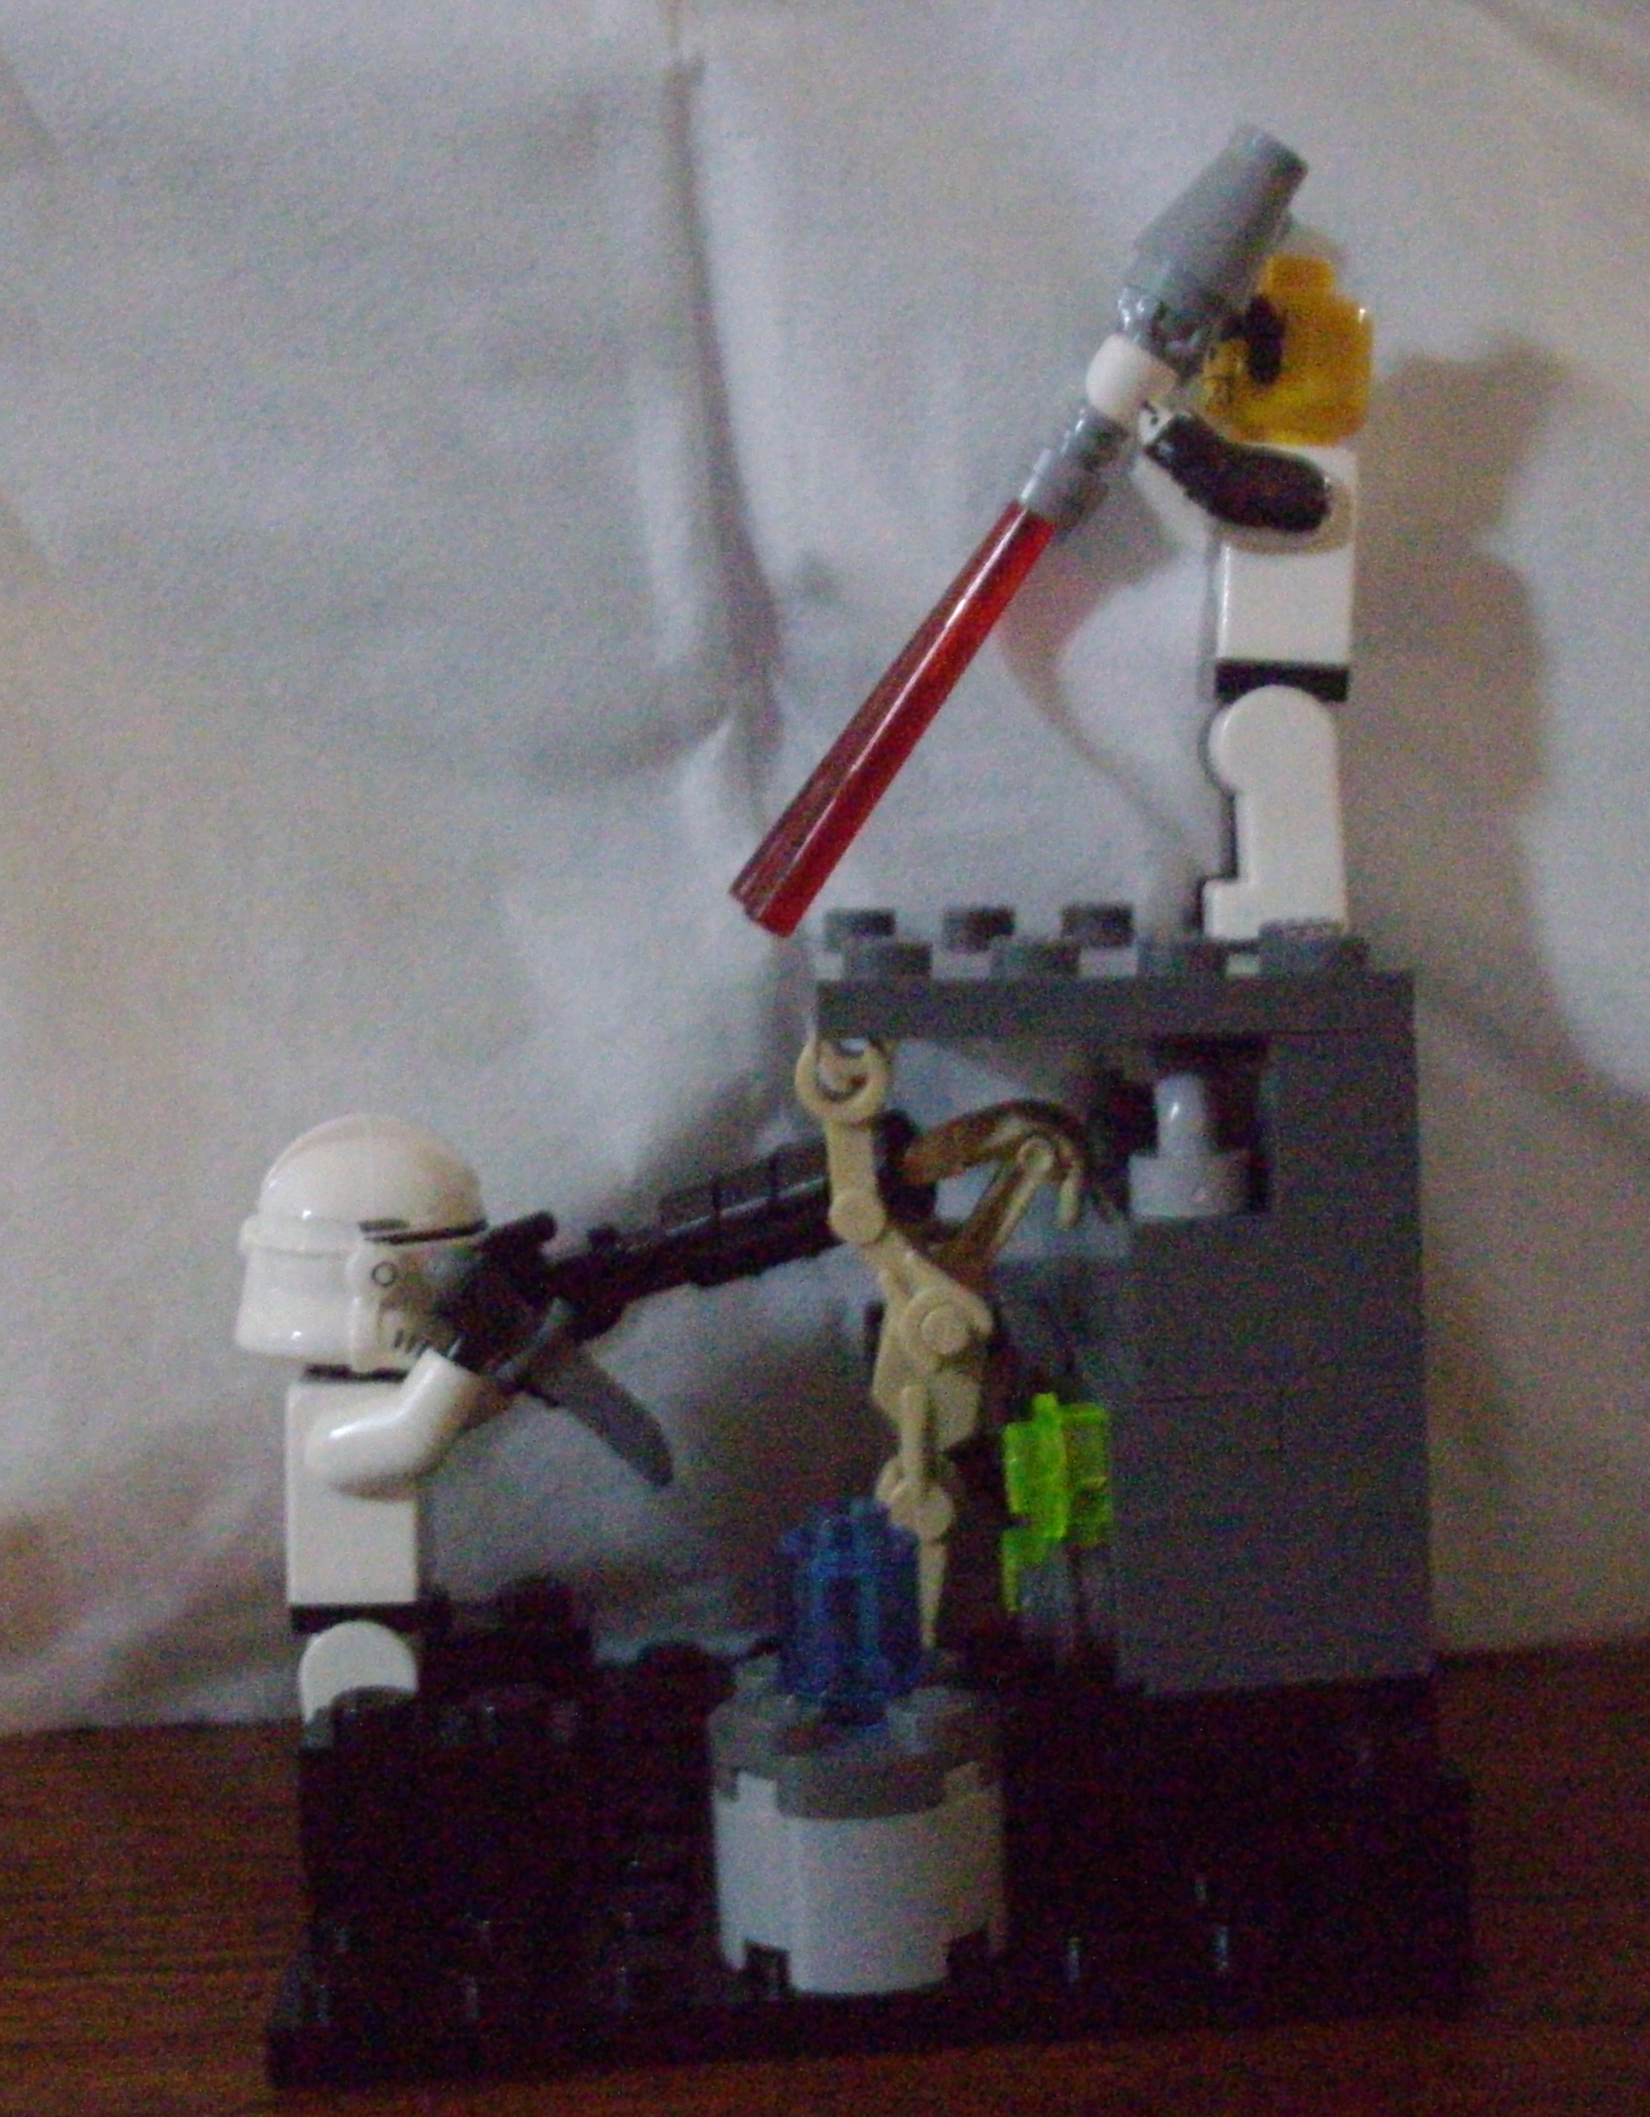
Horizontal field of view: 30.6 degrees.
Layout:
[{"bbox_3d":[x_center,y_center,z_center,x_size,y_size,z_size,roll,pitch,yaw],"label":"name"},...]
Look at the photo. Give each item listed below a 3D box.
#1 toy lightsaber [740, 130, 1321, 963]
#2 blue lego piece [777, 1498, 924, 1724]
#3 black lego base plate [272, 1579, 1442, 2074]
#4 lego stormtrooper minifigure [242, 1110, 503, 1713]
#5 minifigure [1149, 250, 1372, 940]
[{"bbox_3d":[0.011,-0.030,0.174,0.007,0.053,0.007,34,5,-5],"label":"toy lightsaber"},{"bbox_3d":[0.001,0.030,0.166,0.008,0.011,0.008,-3,7,-1],"label":"blue lego piece"},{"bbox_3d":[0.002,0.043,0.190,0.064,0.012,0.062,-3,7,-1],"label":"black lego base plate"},{"bbox_3d":[-0.028,0.025,0.188,0.017,0.044,0.019,-3,7,-1],"label":"lego stormtrooper minifigure"},{"bbox_3d":[0.026,-0.027,0.183,0.015,0.041,0.019,-3,7,-1],"label":"minifigure"}]

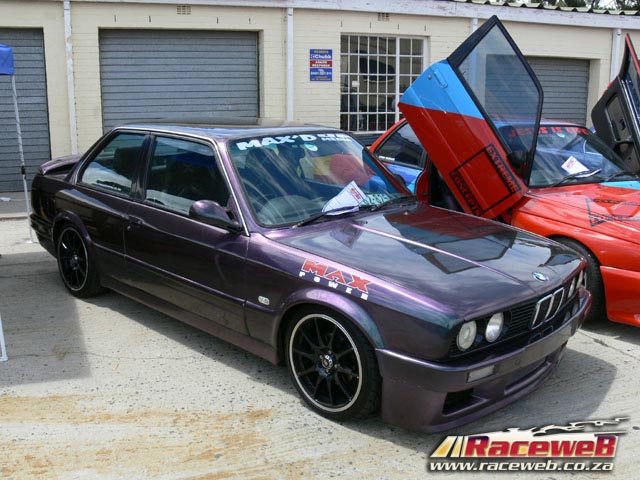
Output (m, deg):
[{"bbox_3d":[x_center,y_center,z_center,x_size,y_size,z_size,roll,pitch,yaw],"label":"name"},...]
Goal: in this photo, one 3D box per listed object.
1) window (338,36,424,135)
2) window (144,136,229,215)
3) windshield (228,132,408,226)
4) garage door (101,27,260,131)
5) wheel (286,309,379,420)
[{"bbox_3d":[1.043,-2.494,10.391,1.495,1.509,0.100,-4,14,-16],"label":"window"},{"bbox_3d":[-0.767,-0.386,3.756,0.970,0.410,0.060,13,-2,43],"label":"window"},{"bbox_3d":[0.021,-0.430,3.883,1.340,0.110,0.600,-13,63,-44],"label":"windshield"},{"bbox_3d":[-2.019,-1.934,9.575,2.294,2.261,0.100,-4,14,-16],"label":"garage door"},{"bbox_3d":[0.098,0.548,3.033,0.590,0.590,0.210,13,18,43],"label":"wheel"}]

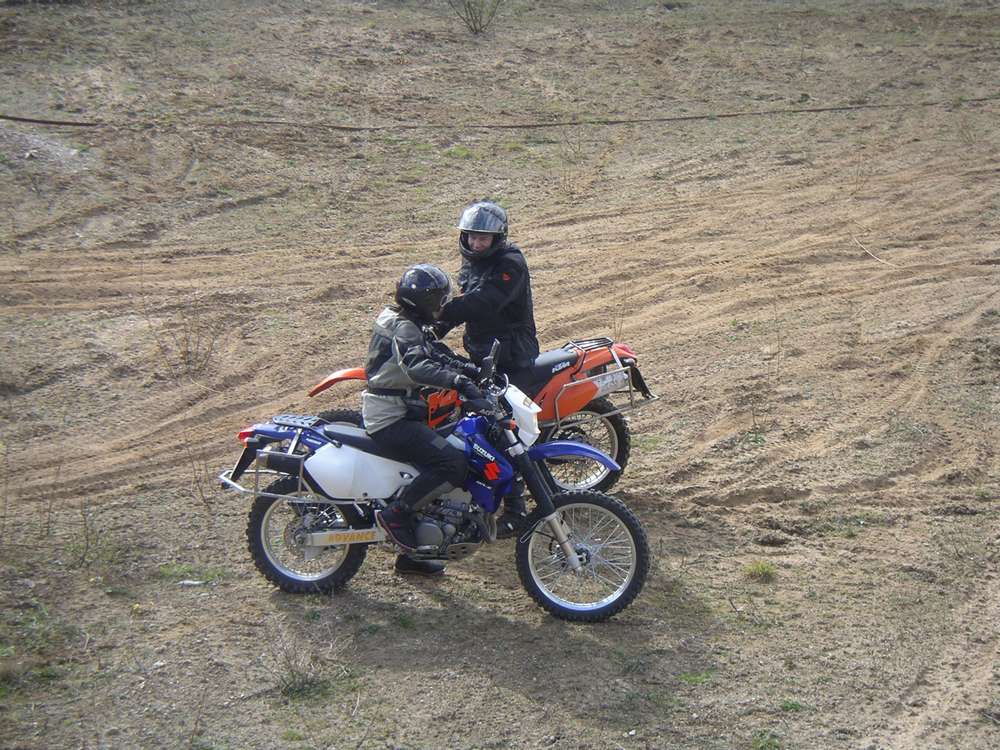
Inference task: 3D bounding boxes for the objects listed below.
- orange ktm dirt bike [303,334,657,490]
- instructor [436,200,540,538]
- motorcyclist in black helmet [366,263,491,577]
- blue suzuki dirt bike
[{"bbox_3d":[-0.174,0.221,17.289,2.265,1.220,0.840,-4,18,-16],"label":"orange ktm dirt bike"},{"bbox_3d":[-0.058,-0.081,17.148,0.660,1.817,0.780,-7,17,-26],"label":"instructor"},{"bbox_3d":[-0.332,0.327,15.431,0.680,1.780,0.740,5,16,15],"label":"motorcyclist in black helmet"},{"bbox_3d":[-0.345,0.576,15.471,2.300,1.300,0.840,5,14,15],"label":"blue suzuki dirt bike"}]

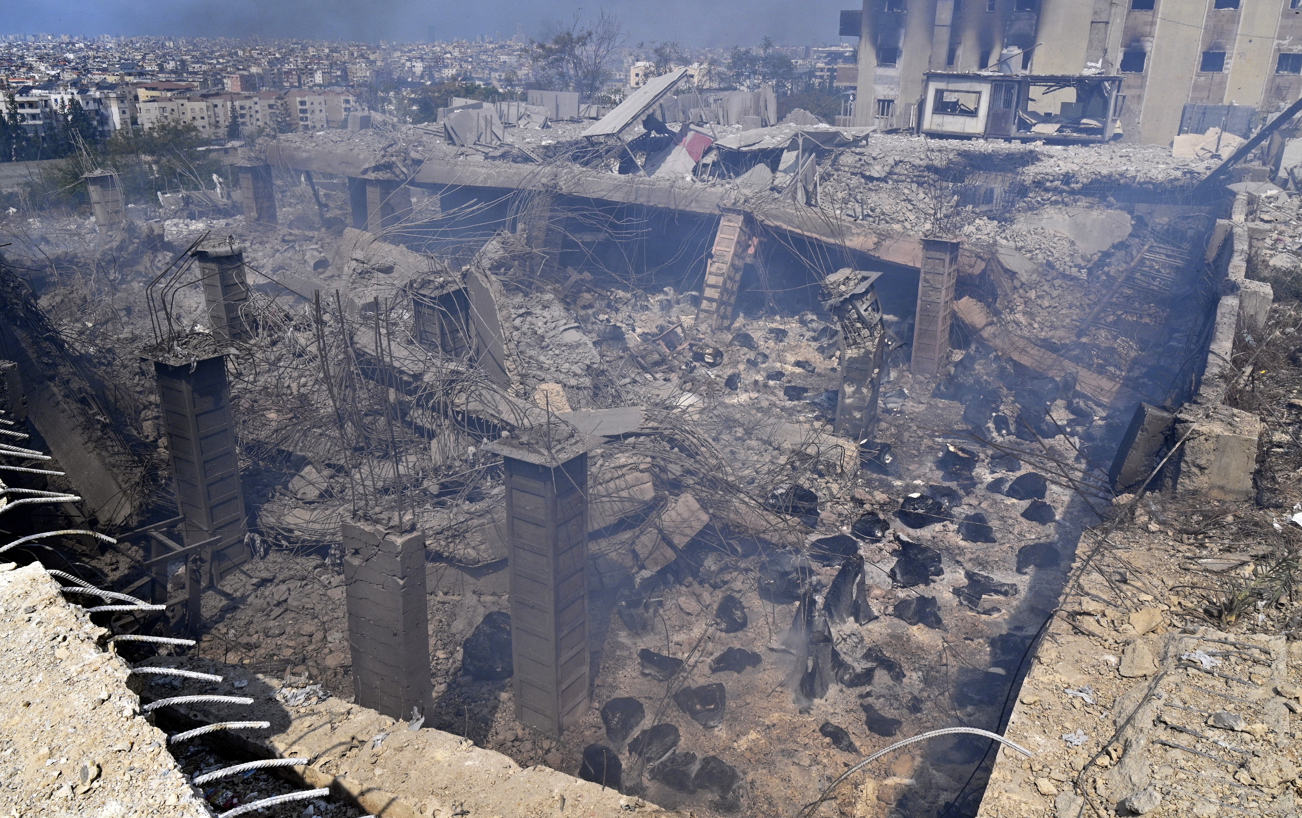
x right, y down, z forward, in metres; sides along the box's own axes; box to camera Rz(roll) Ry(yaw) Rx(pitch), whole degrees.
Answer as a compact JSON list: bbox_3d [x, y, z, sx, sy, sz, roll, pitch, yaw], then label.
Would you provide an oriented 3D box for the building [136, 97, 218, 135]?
[{"bbox_3d":[-175.283,-108.257,362.000,26.000,14.500,13.000,-7,21,-19],"label":"building"}]

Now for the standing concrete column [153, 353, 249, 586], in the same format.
[{"bbox_3d":[-6.534,0.858,14.288,0.632,3.352,0.685,12,22,29],"label":"standing concrete column"}]

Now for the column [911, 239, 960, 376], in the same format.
[{"bbox_3d":[7.243,-2.602,24.818,0.632,3.352,0.743,13,24,31],"label":"column"}]

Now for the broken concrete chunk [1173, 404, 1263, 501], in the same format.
[{"bbox_3d":[4.189,0.335,7.185,0.520,0.500,0.500,11,23,26],"label":"broken concrete chunk"}]

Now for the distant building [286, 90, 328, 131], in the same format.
[{"bbox_3d":[-141.924,-123.974,404.000,13.000,17.000,12.000,-15,26,-36],"label":"distant building"}]

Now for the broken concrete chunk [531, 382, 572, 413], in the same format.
[{"bbox_3d":[-1.829,-0.141,18.000,0.720,0.620,0.500,-1,21,-6],"label":"broken concrete chunk"}]

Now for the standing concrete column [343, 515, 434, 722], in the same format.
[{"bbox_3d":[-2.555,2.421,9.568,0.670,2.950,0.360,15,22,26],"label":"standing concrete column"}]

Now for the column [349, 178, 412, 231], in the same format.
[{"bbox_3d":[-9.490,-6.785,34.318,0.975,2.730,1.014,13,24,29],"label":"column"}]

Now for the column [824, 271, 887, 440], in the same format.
[{"bbox_3d":[4.263,-1.095,20.663,0.819,3.315,0.780,13,24,29],"label":"column"}]

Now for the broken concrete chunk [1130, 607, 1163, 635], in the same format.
[{"bbox_3d":[1.863,0.805,3.670,0.120,0.070,0.105,13,23,29],"label":"broken concrete chunk"}]

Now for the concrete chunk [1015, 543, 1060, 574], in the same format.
[{"bbox_3d":[6.154,2.417,15.516,0.650,0.330,0.460,10,22,23],"label":"concrete chunk"}]

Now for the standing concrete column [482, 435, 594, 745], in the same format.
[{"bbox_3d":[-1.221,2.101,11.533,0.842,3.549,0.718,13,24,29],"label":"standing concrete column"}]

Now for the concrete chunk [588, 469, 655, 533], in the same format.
[{"bbox_3d":[-0.533,1.471,15.265,1.250,0.750,0.600,-11,23,-28],"label":"concrete chunk"}]

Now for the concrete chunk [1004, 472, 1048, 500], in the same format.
[{"bbox_3d":[6.750,1.381,17.549,0.750,0.470,0.580,10,22,23],"label":"concrete chunk"}]

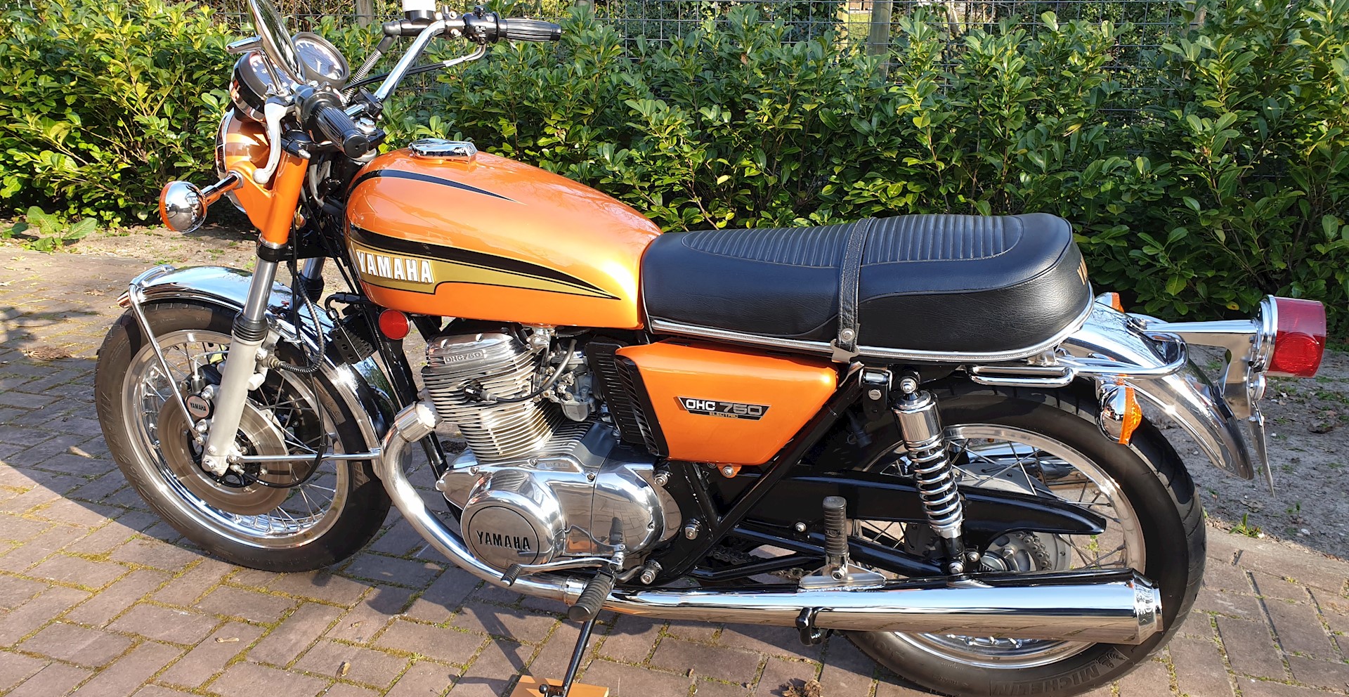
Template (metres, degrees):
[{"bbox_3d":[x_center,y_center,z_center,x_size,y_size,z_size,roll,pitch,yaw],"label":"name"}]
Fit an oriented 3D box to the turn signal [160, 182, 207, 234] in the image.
[{"bbox_3d":[-0.750,-0.216,1.546,0.063,0.078,0.078,4,28,14],"label":"turn signal"}]

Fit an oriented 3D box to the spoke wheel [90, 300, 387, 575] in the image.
[{"bbox_3d":[-0.894,0.185,2.095,0.662,0.662,0.111,5,27,15],"label":"spoke wheel"}]

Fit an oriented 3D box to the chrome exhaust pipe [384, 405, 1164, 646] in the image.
[{"bbox_3d":[0.084,0.319,1.647,1.300,0.310,0.165,6,25,16],"label":"chrome exhaust pipe"}]

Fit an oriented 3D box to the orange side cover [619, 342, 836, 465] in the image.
[{"bbox_3d":[0.081,0.098,1.586,0.345,0.200,0.065,6,25,16],"label":"orange side cover"}]

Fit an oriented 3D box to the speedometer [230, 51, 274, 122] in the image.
[{"bbox_3d":[-0.677,-0.430,1.676,0.072,0.106,0.106,-35,11,25],"label":"speedometer"}]

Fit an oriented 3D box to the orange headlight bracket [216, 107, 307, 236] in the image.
[{"bbox_3d":[-0.663,-0.309,1.754,0.222,0.202,0.242,4,28,14],"label":"orange headlight bracket"}]

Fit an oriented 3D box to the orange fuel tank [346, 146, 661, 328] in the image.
[{"bbox_3d":[-0.281,-0.198,1.687,0.545,0.255,0.283,5,28,17],"label":"orange fuel tank"}]

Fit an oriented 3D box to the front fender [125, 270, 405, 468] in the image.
[{"bbox_3d":[-0.820,0.035,1.985,0.565,0.410,0.125,4,27,12],"label":"front fender"}]

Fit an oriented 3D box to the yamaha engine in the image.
[{"bbox_3d":[-0.151,0.129,1.813,0.460,0.465,0.465,5,28,17],"label":"yamaha engine"}]

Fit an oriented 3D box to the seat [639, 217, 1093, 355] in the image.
[{"bbox_3d":[0.296,-0.124,1.575,0.665,0.180,0.275,6,25,16],"label":"seat"}]

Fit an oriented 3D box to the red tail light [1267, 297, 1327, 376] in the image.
[{"bbox_3d":[0.879,-0.017,1.429,0.070,0.110,0.112,2,24,18],"label":"red tail light"}]

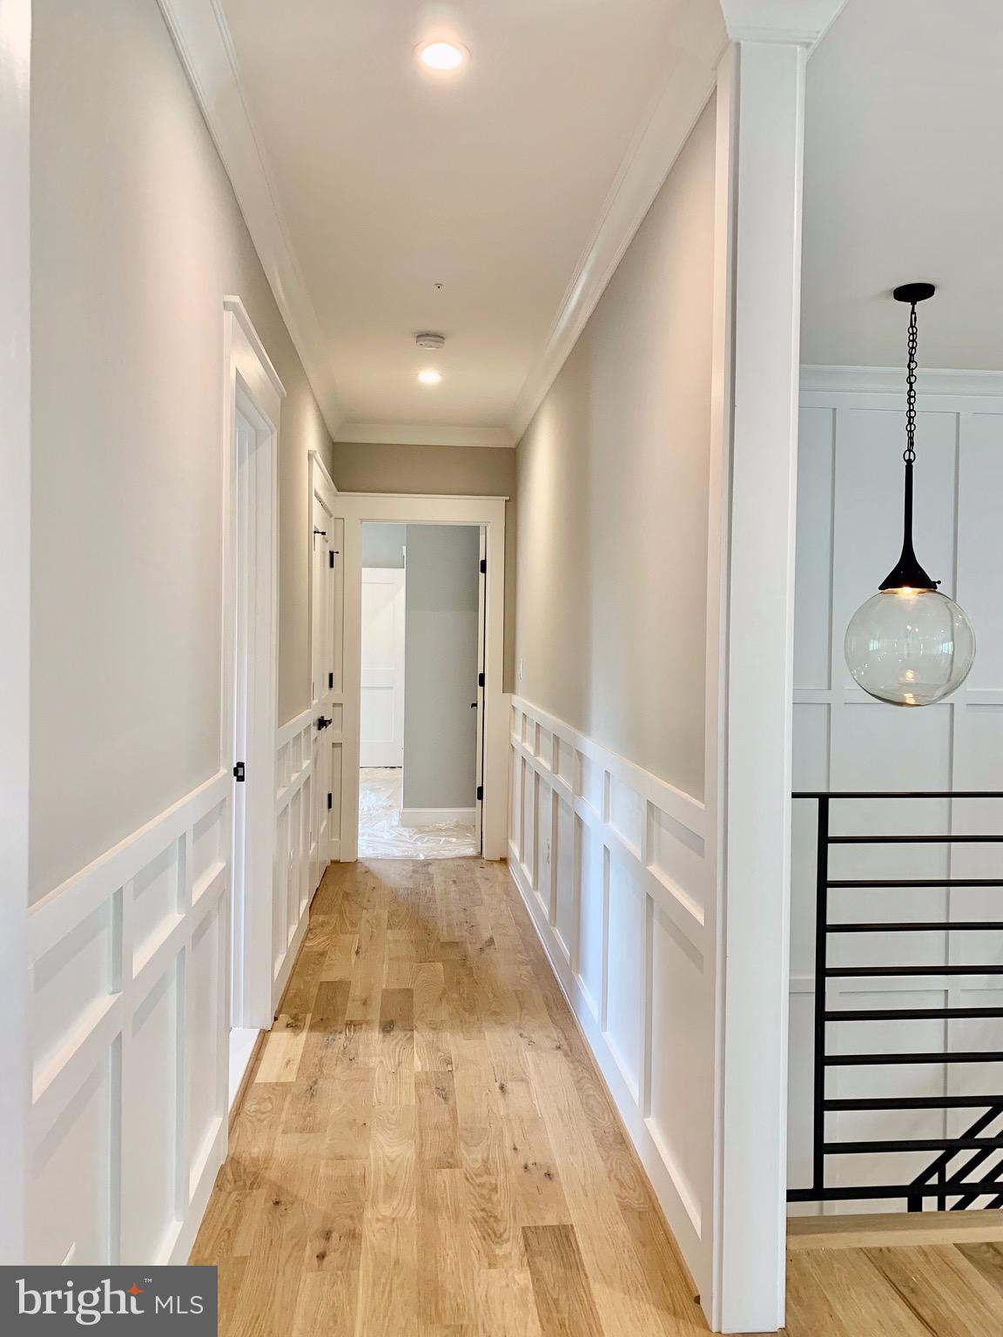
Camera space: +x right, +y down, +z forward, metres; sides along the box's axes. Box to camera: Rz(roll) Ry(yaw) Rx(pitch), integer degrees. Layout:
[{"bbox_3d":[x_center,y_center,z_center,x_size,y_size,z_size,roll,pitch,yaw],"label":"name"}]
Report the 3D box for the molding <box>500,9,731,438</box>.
[{"bbox_3d":[0.243,-1.366,4.123,0.085,0.111,4.406,0,2,-5],"label":"molding"}]

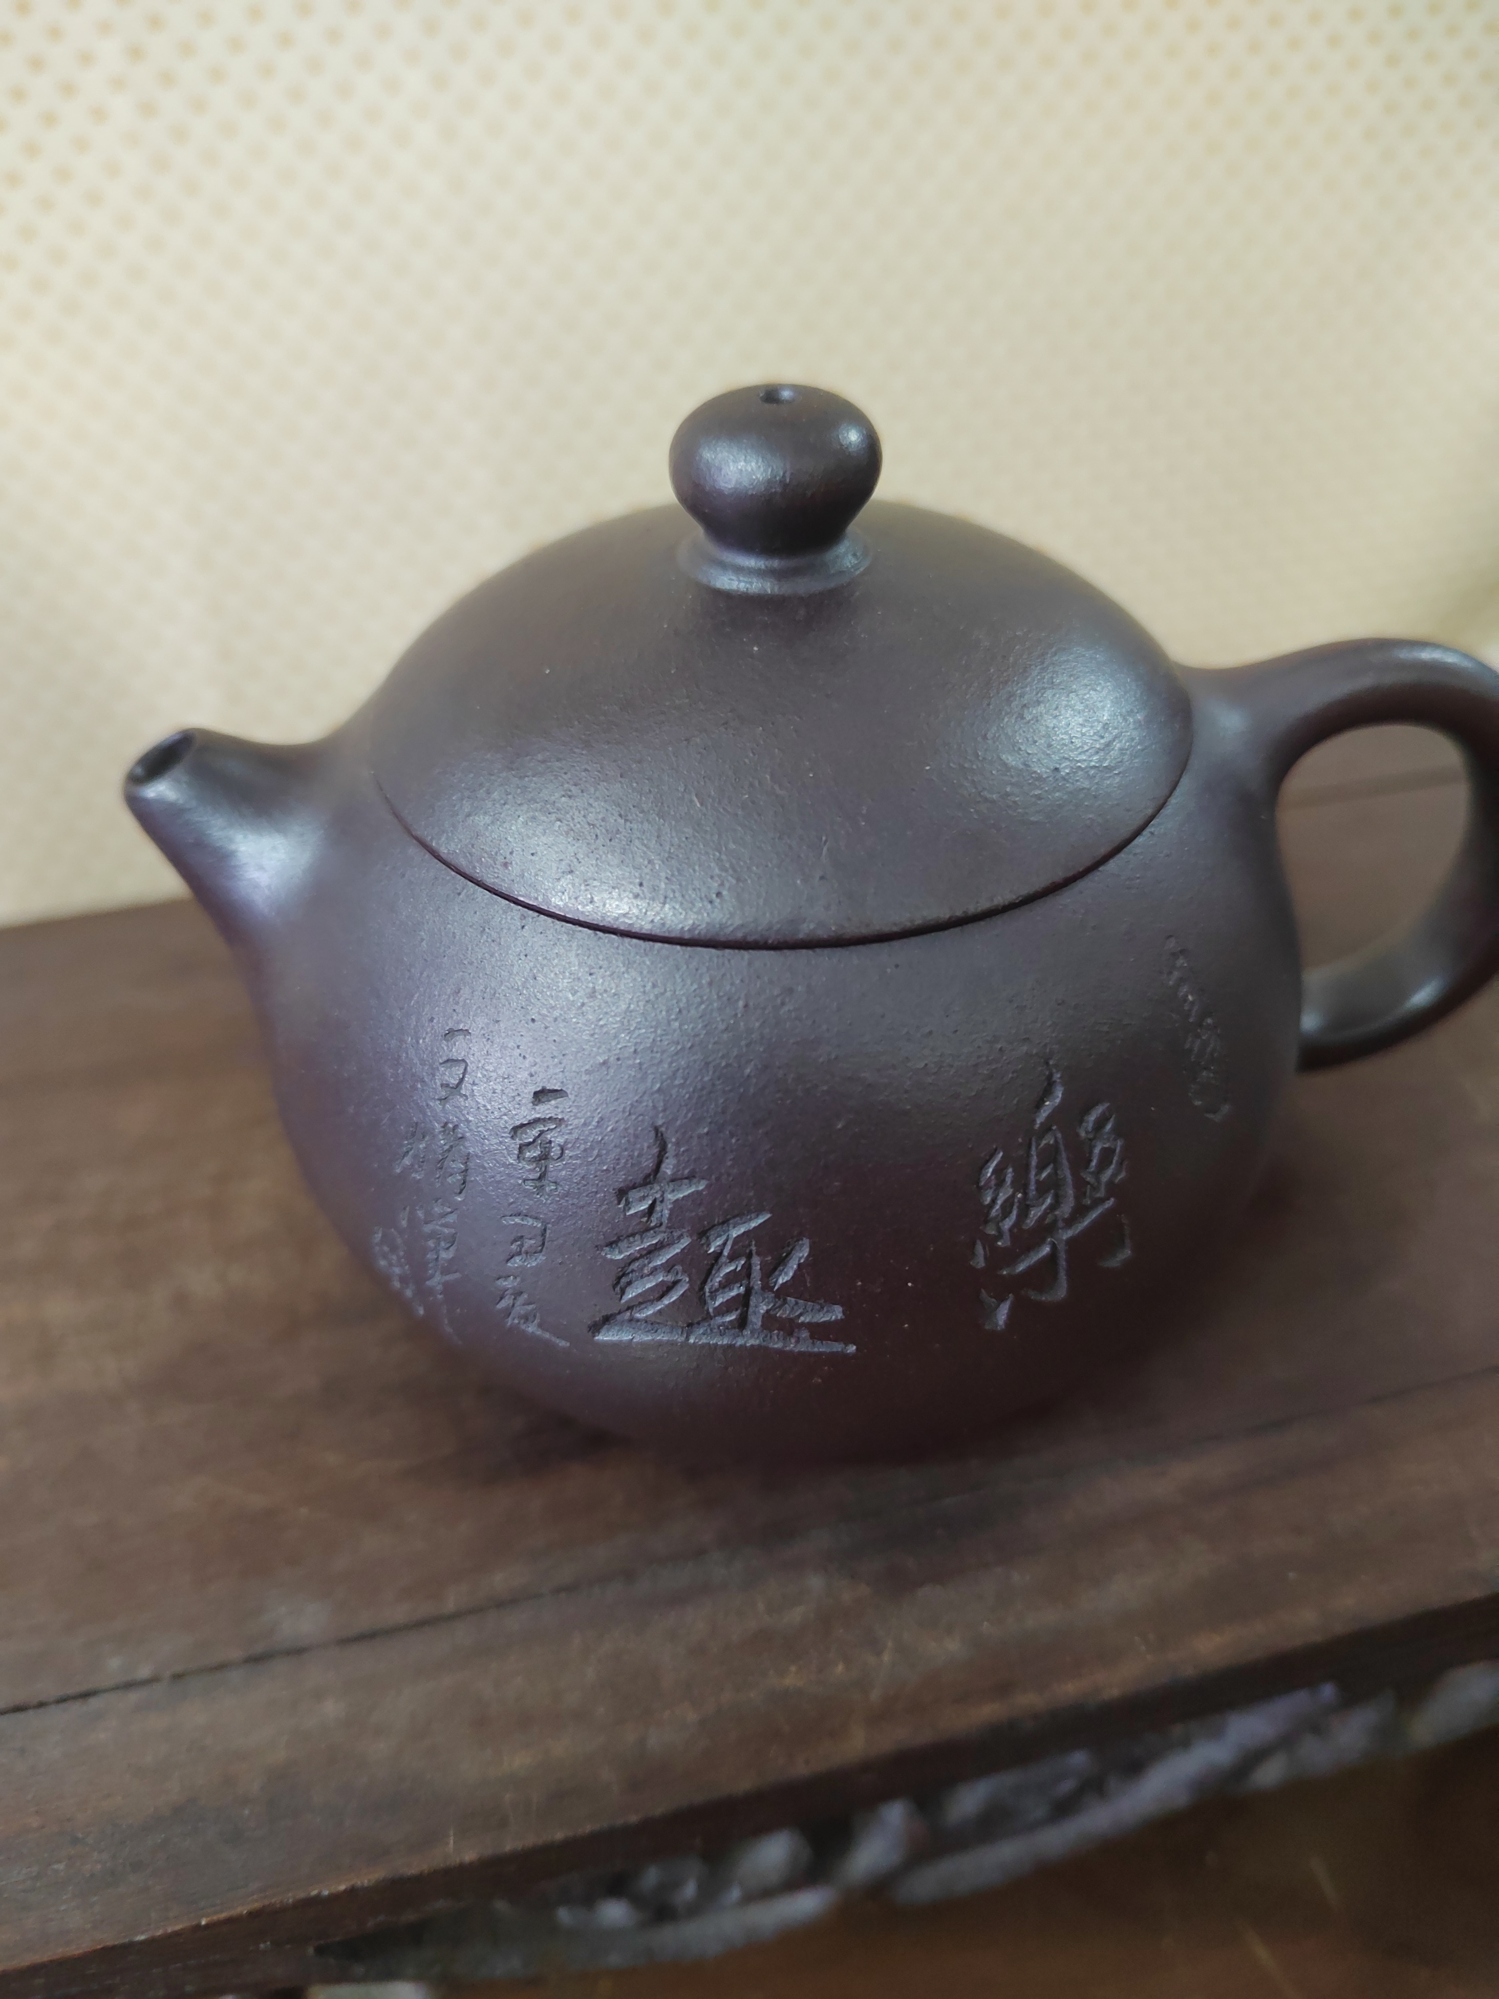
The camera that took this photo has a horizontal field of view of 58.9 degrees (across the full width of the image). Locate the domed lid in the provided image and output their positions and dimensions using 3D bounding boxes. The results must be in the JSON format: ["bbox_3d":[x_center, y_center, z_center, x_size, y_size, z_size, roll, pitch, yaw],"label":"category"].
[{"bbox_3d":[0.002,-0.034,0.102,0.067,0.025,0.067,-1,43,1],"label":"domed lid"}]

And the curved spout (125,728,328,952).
[{"bbox_3d":[-0.045,-0.015,0.118,0.018,0.022,0.016,-2,43,1],"label":"curved spout"}]

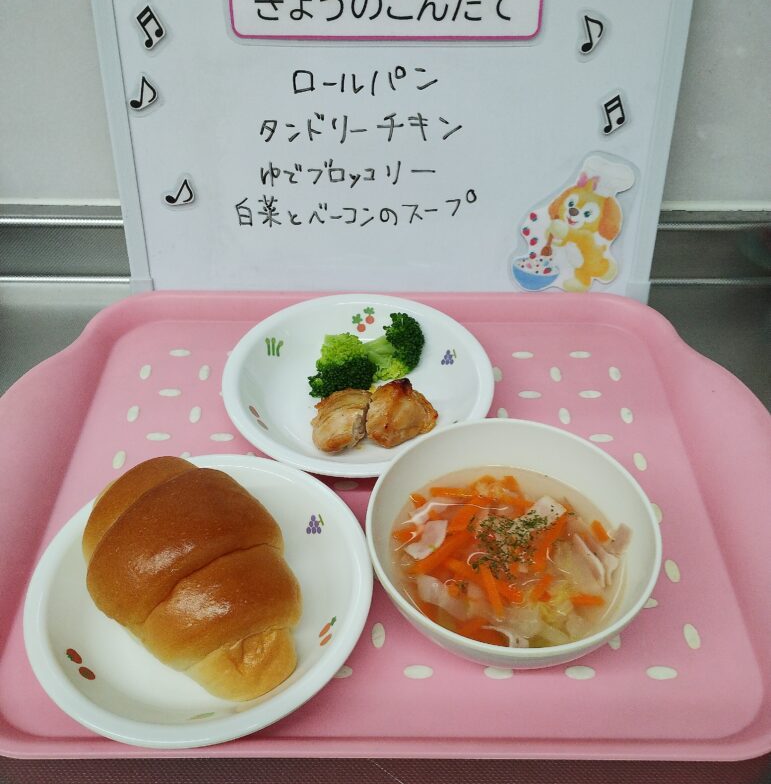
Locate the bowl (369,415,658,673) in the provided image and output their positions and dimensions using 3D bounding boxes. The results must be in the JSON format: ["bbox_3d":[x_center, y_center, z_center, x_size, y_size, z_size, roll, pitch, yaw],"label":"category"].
[{"bbox_3d":[0.065,0.087,0.441,0.147,0.059,0.147,0,43,0],"label":"bowl"}]

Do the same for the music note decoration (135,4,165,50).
[{"bbox_3d":[-0.156,-0.241,0.548,0.017,0.024,0.003,-25,24,12],"label":"music note decoration"}]

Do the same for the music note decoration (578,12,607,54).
[{"bbox_3d":[0.137,-0.237,0.549,0.017,0.026,0.003,-9,27,5],"label":"music note decoration"}]

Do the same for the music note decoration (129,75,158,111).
[{"bbox_3d":[-0.166,-0.204,0.567,0.019,0.024,0.003,7,27,-4],"label":"music note decoration"}]

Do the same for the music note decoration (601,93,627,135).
[{"bbox_3d":[0.158,-0.192,0.572,0.016,0.026,0.003,-9,27,5],"label":"music note decoration"}]

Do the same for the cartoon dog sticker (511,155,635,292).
[{"bbox_3d":[0.136,-0.121,0.608,0.084,0.103,0.003,0,27,0],"label":"cartoon dog sticker"}]

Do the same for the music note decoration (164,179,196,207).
[{"bbox_3d":[-0.148,-0.143,0.598,0.019,0.023,0.003,23,25,-11],"label":"music note decoration"}]

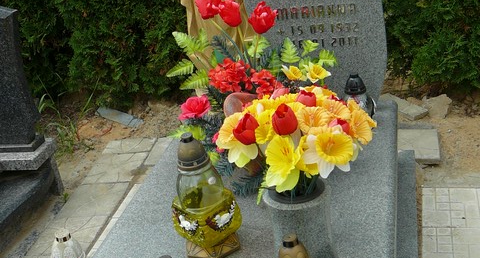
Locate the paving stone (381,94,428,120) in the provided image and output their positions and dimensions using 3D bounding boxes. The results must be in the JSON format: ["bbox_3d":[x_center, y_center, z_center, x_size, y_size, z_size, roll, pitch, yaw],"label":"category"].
[{"bbox_3d":[0.853,-0.110,3.421,0.102,0.045,0.337,-18,26,-18],"label":"paving stone"}]

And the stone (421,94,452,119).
[{"bbox_3d":[0.892,-0.113,2.912,0.133,0.074,0.170,-7,26,7],"label":"stone"}]

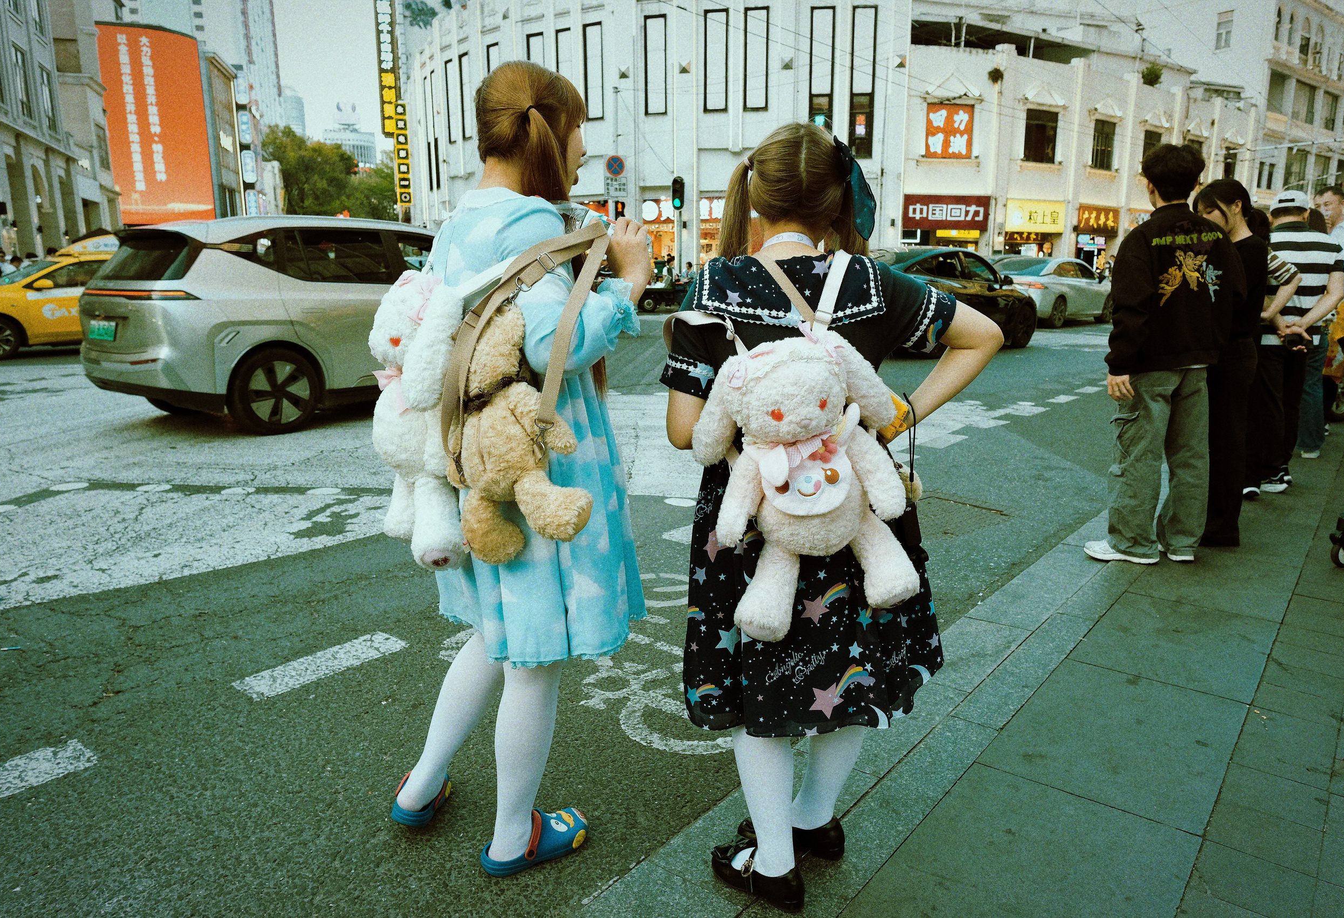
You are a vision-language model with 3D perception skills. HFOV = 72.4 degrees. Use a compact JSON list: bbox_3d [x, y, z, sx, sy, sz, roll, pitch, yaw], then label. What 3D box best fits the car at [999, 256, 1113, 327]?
[{"bbox_3d":[8.364,-3.794,20.639,1.840,1.460,4.750,11,16,43],"label":"car"}]

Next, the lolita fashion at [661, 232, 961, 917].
[{"bbox_3d":[0.241,0.232,1.939,0.520,1.310,0.420,-2,12,-10],"label":"lolita fashion"}]

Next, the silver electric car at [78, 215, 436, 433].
[{"bbox_3d":[-2.906,-1.370,8.806,1.880,1.670,4.550,11,16,43],"label":"silver electric car"}]

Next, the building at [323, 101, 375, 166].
[{"bbox_3d":[-94.415,-79.005,269.437,15.000,48.000,14.000,-5,13,-20],"label":"building"}]

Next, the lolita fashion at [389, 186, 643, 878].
[{"bbox_3d":[-0.344,0.152,2.044,0.500,1.430,0.460,-11,16,-41],"label":"lolita fashion"}]

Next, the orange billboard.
[{"bbox_3d":[-32.407,-20.440,56.990,7.000,12.000,0.800,-9,15,-36],"label":"orange billboard"}]

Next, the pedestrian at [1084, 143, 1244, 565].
[{"bbox_3d":[2.098,-0.435,3.987,0.580,1.760,0.400,2,12,12],"label":"pedestrian"}]

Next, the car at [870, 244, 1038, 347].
[{"bbox_3d":[4.168,-2.620,14.855,4.720,1.570,1.900,-11,16,-43],"label":"car"}]

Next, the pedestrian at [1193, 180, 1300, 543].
[{"bbox_3d":[2.598,-0.421,4.226,0.400,1.630,0.460,6,14,29],"label":"pedestrian"}]

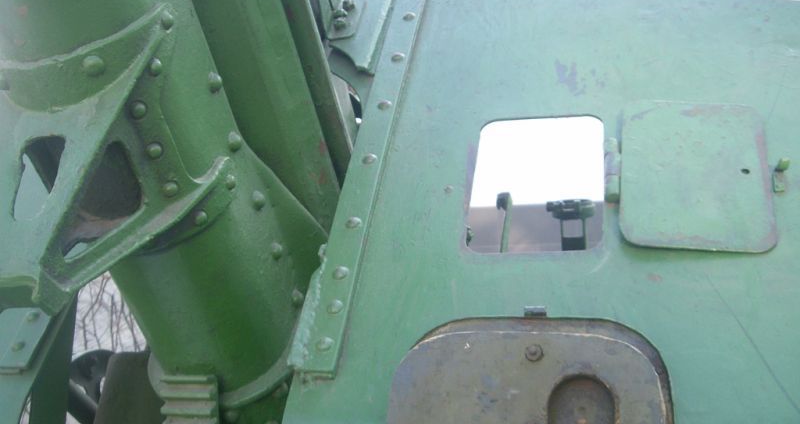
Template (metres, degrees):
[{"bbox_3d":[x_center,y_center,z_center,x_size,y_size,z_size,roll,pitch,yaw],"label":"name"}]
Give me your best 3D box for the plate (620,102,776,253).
[{"bbox_3d":[0.337,-0.043,1.004,0.164,0.208,0.012,4,-35,10],"label":"plate"}]

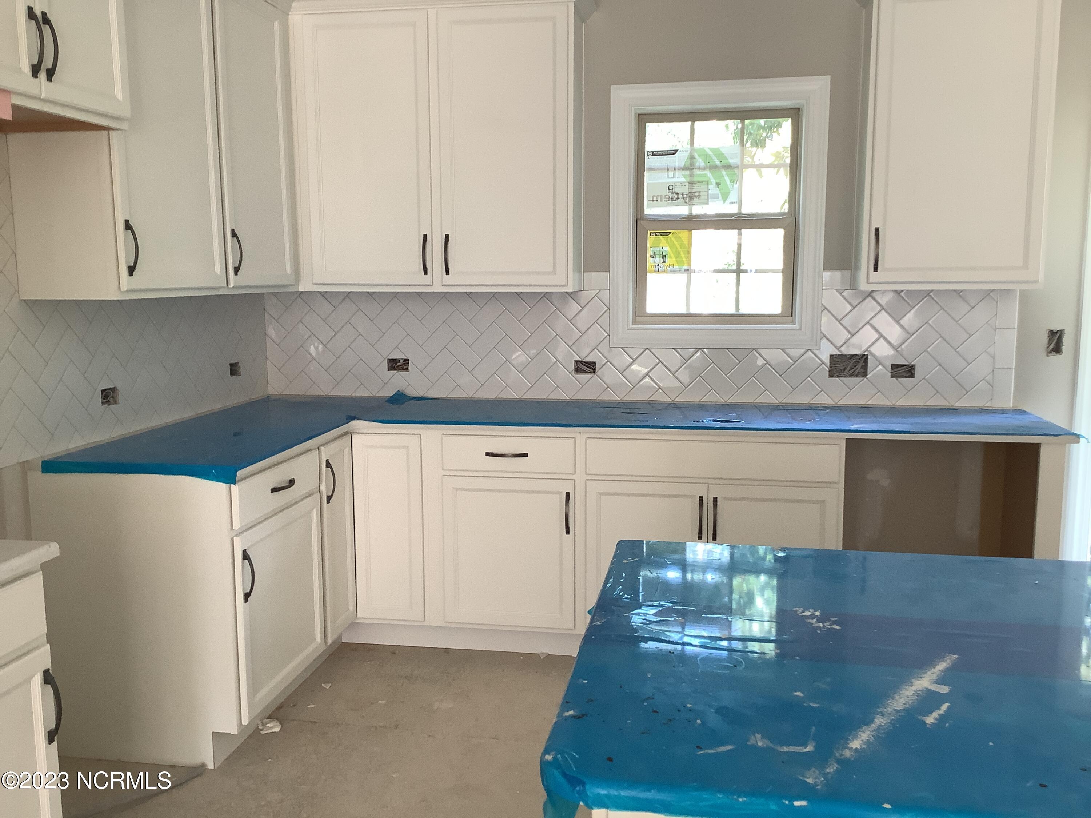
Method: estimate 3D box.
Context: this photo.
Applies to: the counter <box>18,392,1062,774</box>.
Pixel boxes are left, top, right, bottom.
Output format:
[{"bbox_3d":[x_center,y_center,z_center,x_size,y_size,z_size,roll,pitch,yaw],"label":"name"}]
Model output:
[{"bbox_3d":[0.179,0.527,3.385,3.135,0.908,1.557,1,8,10],"label":"counter"}]

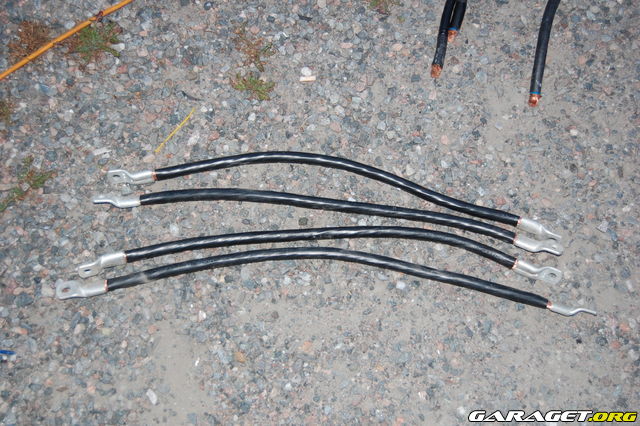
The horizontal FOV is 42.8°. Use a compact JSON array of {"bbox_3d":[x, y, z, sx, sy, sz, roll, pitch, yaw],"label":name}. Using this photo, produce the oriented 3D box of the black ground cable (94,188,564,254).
[{"bbox_3d":[0.009,0.001,1.129,0.649,0.019,0.051,6,64,3],"label":"black ground cable"}]

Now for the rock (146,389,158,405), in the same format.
[{"bbox_3d":[-0.210,0.230,1.024,0.012,0.009,0.021,-23,66,-11],"label":"rock"}]

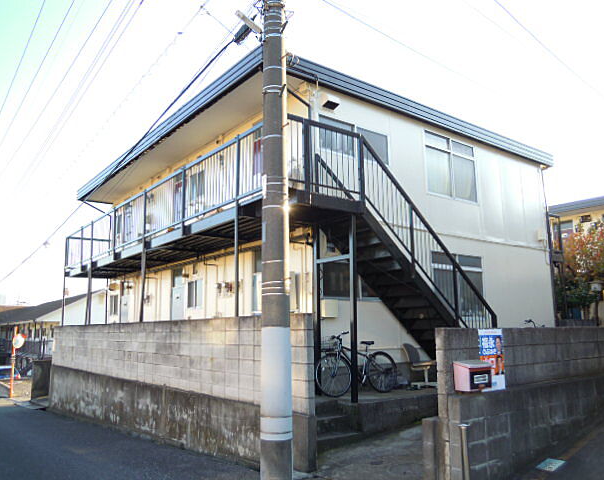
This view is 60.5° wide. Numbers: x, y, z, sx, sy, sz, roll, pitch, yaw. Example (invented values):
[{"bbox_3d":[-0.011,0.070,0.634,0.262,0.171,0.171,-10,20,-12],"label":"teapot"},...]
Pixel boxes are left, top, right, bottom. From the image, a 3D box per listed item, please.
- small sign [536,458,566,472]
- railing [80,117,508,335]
[{"bbox_3d":[2.425,2.187,5.029,0.265,0.015,0.180,-6,-5,-39],"label":"small sign"},{"bbox_3d":[-1.915,1.170,13.660,5.300,3.950,12.180,7,-12,-37],"label":"railing"}]

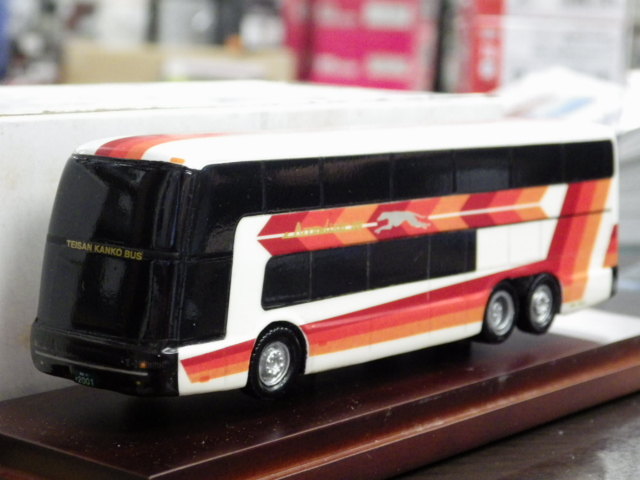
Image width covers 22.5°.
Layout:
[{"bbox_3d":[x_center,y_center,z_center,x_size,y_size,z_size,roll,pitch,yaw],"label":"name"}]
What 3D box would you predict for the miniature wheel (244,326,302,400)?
[{"bbox_3d":[-0.011,0.026,0.346,0.005,0.016,0.016,7,9,40],"label":"miniature wheel"}]

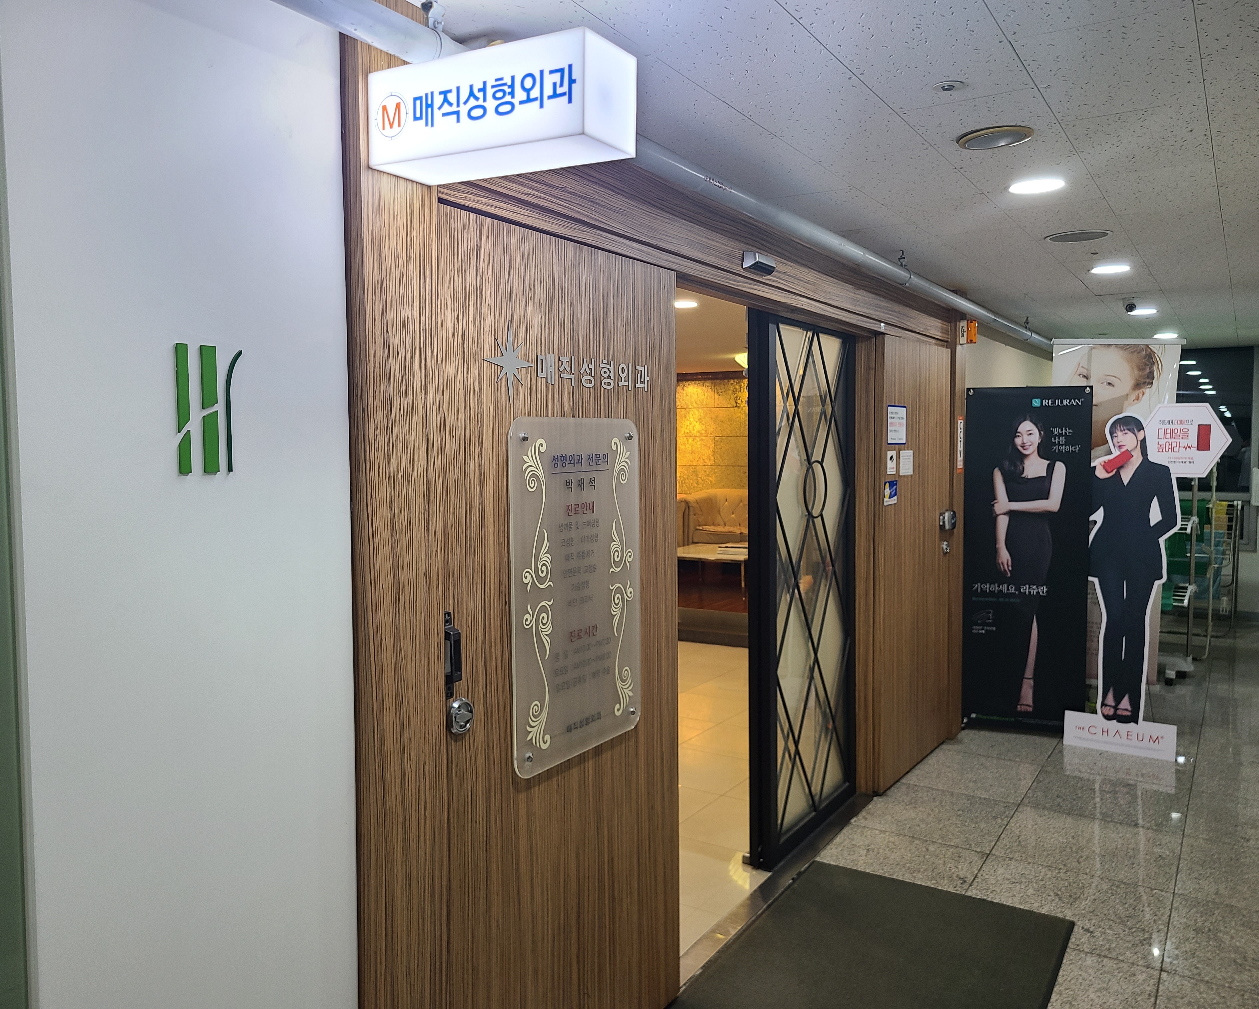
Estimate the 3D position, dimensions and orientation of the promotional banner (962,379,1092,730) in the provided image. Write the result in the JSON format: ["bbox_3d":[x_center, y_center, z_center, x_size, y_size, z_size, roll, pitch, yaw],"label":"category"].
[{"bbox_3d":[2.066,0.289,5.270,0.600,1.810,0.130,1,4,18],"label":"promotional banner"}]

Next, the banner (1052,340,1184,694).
[{"bbox_3d":[2.972,0.057,6.232,0.730,2.140,0.150,2,5,30],"label":"banner"}]

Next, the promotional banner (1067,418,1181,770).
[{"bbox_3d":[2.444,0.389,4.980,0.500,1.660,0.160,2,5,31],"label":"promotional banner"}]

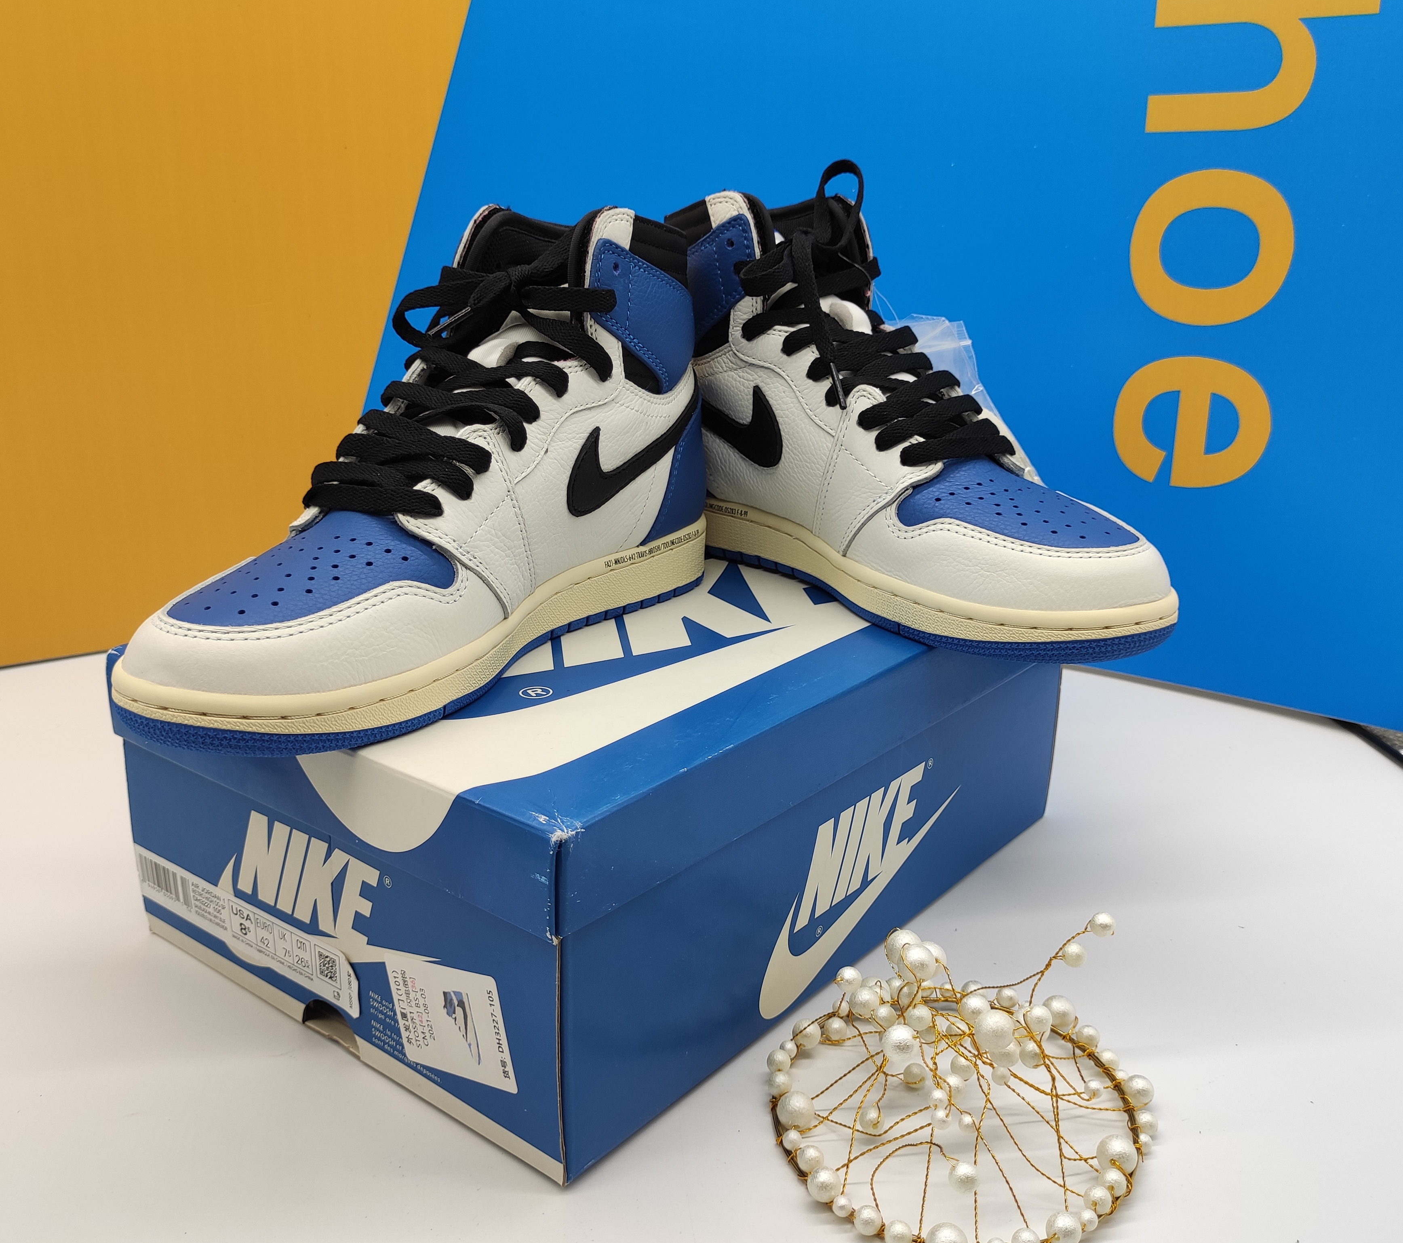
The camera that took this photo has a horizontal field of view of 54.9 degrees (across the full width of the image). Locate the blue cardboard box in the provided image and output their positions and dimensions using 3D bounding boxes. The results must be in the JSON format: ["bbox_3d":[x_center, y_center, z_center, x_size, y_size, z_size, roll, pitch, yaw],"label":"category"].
[{"bbox_3d":[-0.030,0.054,0.607,0.248,0.123,0.348,14,22,37],"label":"blue cardboard box"}]

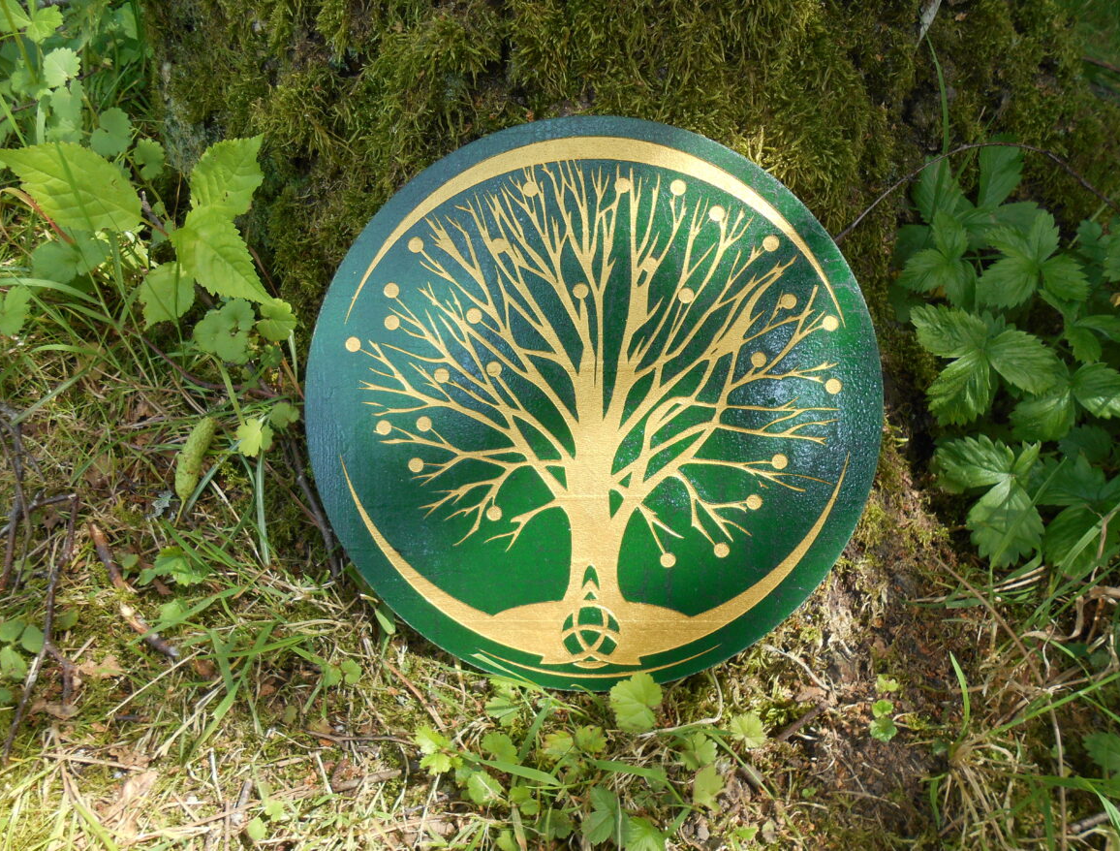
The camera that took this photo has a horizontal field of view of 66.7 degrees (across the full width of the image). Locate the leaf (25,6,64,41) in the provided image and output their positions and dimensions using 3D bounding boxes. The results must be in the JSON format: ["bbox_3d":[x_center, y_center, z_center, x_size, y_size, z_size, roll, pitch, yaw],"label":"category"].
[{"bbox_3d":[-0.412,-0.321,0.680,0.028,0.006,0.029,21,63,4],"label":"leaf"}]

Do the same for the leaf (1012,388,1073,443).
[{"bbox_3d":[0.272,-0.006,0.480,0.036,0.009,0.031,-31,56,-16],"label":"leaf"}]

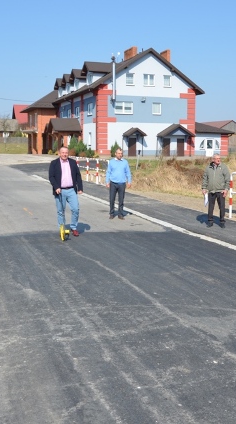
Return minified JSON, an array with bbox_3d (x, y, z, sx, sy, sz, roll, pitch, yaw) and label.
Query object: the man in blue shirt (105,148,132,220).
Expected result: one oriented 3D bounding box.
[{"bbox_3d":[0.013,-0.714,12.000,0.540,1.750,0.340,0,8,-6],"label":"man in blue shirt"}]

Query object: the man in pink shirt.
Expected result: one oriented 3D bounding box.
[{"bbox_3d":[-1.037,-0.398,9.515,0.660,1.770,0.460,-1,8,-8],"label":"man in pink shirt"}]

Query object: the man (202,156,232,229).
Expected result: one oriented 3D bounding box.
[{"bbox_3d":[2.234,-0.468,10.862,0.640,1.670,0.420,2,8,12],"label":"man"}]

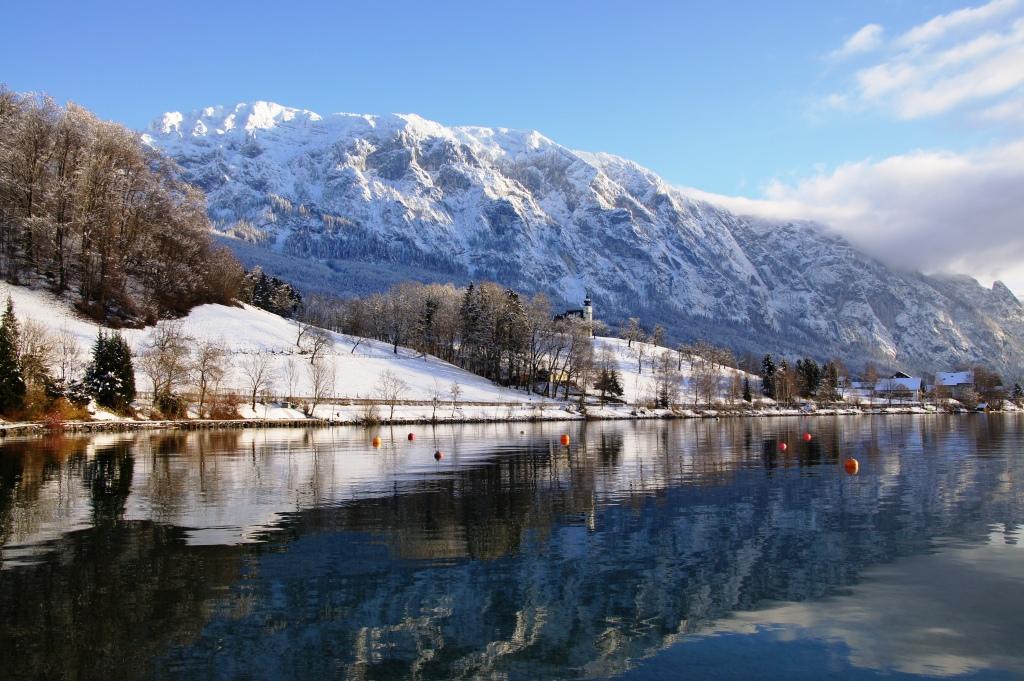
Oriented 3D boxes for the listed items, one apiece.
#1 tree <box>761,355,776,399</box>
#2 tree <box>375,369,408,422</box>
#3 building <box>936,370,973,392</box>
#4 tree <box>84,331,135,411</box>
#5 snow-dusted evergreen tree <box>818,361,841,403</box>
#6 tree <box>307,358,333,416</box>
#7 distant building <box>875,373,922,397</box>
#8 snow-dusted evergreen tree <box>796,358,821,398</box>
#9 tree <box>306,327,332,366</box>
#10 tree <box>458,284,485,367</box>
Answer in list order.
[{"bbox_3d":[111.312,15.840,370.000,6.940,19.530,6.940,-1,-5,17],"label":"tree"},{"bbox_3d":[-23.037,10.324,163.000,6.500,9.940,6.500,1,-5,-8],"label":"tree"},{"bbox_3d":[296.165,28.246,570.000,25.090,15.710,13.000,-2,-5,27],"label":"building"},{"bbox_3d":[-59.950,4.470,127.000,7.450,11.920,7.450,2,-5,-25],"label":"tree"},{"bbox_3d":[122.890,15.870,330.000,8.520,16.260,8.520,-2,-5,20],"label":"snow-dusted evergreen tree"},{"bbox_3d":[-32.964,8.091,146.000,4.450,10.020,4.450,1,-5,-13],"label":"tree"},{"bbox_3d":[156.400,18.010,345.000,17.300,10.120,11.500,-4,-6,36],"label":"distant building"},{"bbox_3d":[116.500,14.930,335.000,9.430,15.720,9.430,-2,-5,19],"label":"snow-dusted evergreen tree"},{"bbox_3d":[-43.570,1.130,192.000,6.310,8.560,6.310,1,-5,-13],"label":"tree"},{"bbox_3d":[-12.255,-4.236,258.000,7.870,26.020,7.870,0,-5,-3],"label":"tree"}]

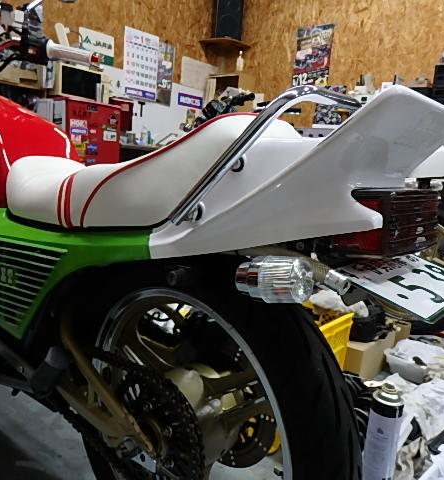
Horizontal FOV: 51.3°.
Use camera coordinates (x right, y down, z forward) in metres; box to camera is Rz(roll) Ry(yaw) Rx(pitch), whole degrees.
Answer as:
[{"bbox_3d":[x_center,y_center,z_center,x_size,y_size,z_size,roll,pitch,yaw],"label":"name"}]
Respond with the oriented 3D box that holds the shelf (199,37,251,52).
[{"bbox_3d":[0.045,-2.096,4.981,0.400,0.030,0.470,12,12,38],"label":"shelf"}]

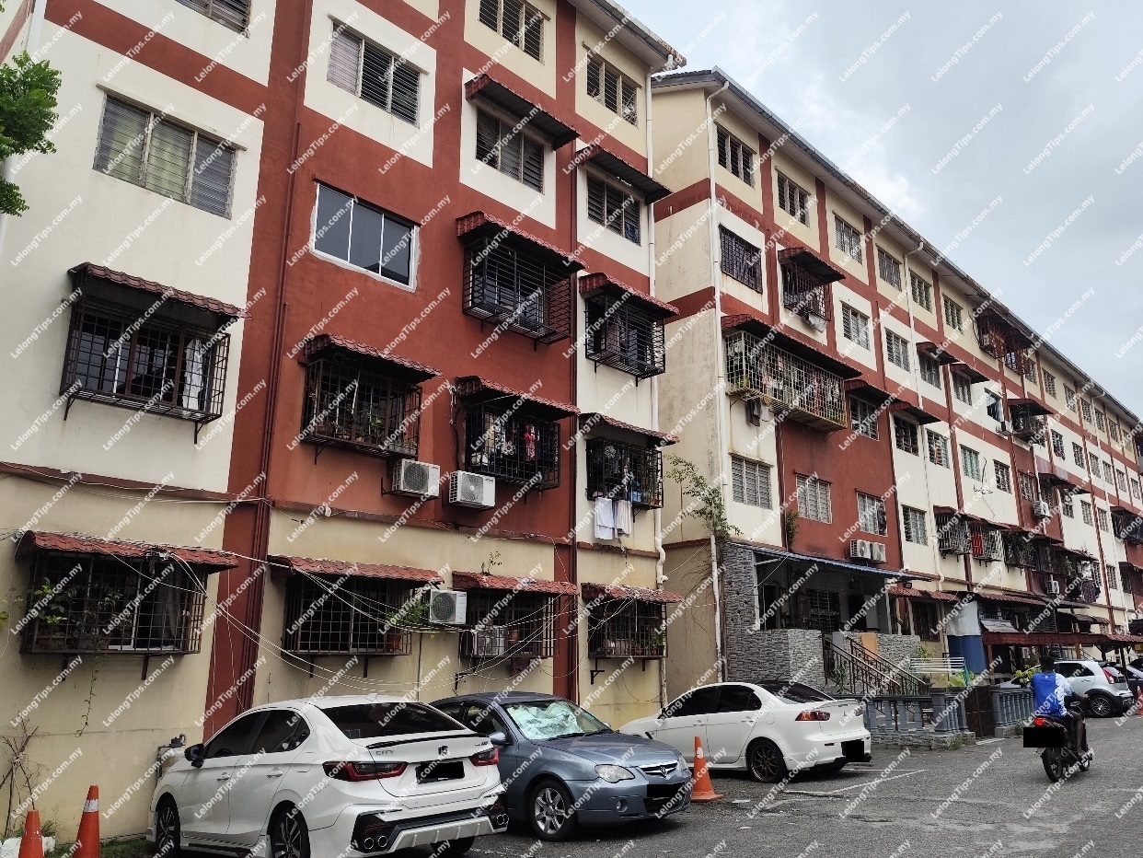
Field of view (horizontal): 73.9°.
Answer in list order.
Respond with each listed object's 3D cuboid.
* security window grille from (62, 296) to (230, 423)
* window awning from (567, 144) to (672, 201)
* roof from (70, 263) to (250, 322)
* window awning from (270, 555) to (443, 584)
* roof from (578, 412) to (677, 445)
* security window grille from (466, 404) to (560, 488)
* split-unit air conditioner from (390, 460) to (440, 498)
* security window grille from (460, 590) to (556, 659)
[{"bbox_3d":[-5.135,-0.793,9.271,1.620,1.100,0.530,15,-22,-42],"label":"security window grille"},{"bbox_3d":[1.242,-5.804,17.325,0.705,0.314,2.412,-14,-20,43],"label":"window awning"},{"bbox_3d":[-5.021,-1.616,9.362,0.930,0.410,1.860,-14,-19,42],"label":"roof"},{"bbox_3d":[-2.913,1.949,10.499,2.190,0.330,0.820,15,-22,-42],"label":"window awning"},{"bbox_3d":[1.276,0.042,15.828,0.630,0.340,2.550,-14,-19,42],"label":"roof"},{"bbox_3d":[-1.019,0.347,13.539,0.469,1.155,1.813,-14,-20,43],"label":"security window grille"},{"bbox_3d":[-2.401,0.777,11.738,0.290,0.480,0.700,-14,-19,42],"label":"split-unit air conditioner"},{"bbox_3d":[-1.028,3.236,12.710,0.420,1.070,1.790,-14,-19,42],"label":"security window grille"}]

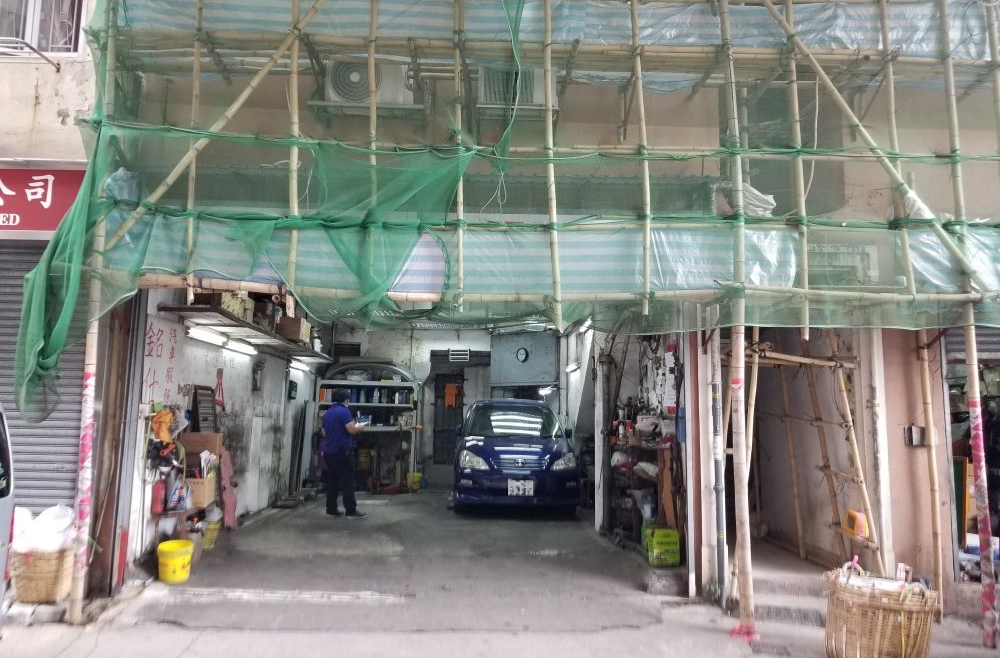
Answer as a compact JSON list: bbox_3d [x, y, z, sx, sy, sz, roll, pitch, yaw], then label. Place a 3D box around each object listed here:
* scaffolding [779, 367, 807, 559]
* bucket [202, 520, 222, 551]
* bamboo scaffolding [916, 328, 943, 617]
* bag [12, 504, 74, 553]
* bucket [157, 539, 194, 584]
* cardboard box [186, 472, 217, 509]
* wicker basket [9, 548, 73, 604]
[{"bbox_3d":[2.607,1.184,6.704,0.060,1.670,0.060,-4,-7,-4],"label":"scaffolding"},{"bbox_3d":[-2.771,1.953,7.144,0.245,0.275,0.245,1,-8,-2],"label":"bucket"},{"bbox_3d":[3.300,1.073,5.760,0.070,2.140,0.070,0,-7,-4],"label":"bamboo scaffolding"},{"bbox_3d":[-3.282,1.434,5.400,0.420,0.350,0.380,1,-7,-3],"label":"bag"},{"bbox_3d":[-2.456,1.757,5.706,0.280,0.300,0.280,1,-8,-2],"label":"bucket"},{"bbox_3d":[-2.654,1.438,6.646,0.190,0.260,0.300,2,-8,-10],"label":"cardboard box"},{"bbox_3d":[-3.045,1.651,5.114,0.360,0.350,0.310,1,-8,-2],"label":"wicker basket"}]

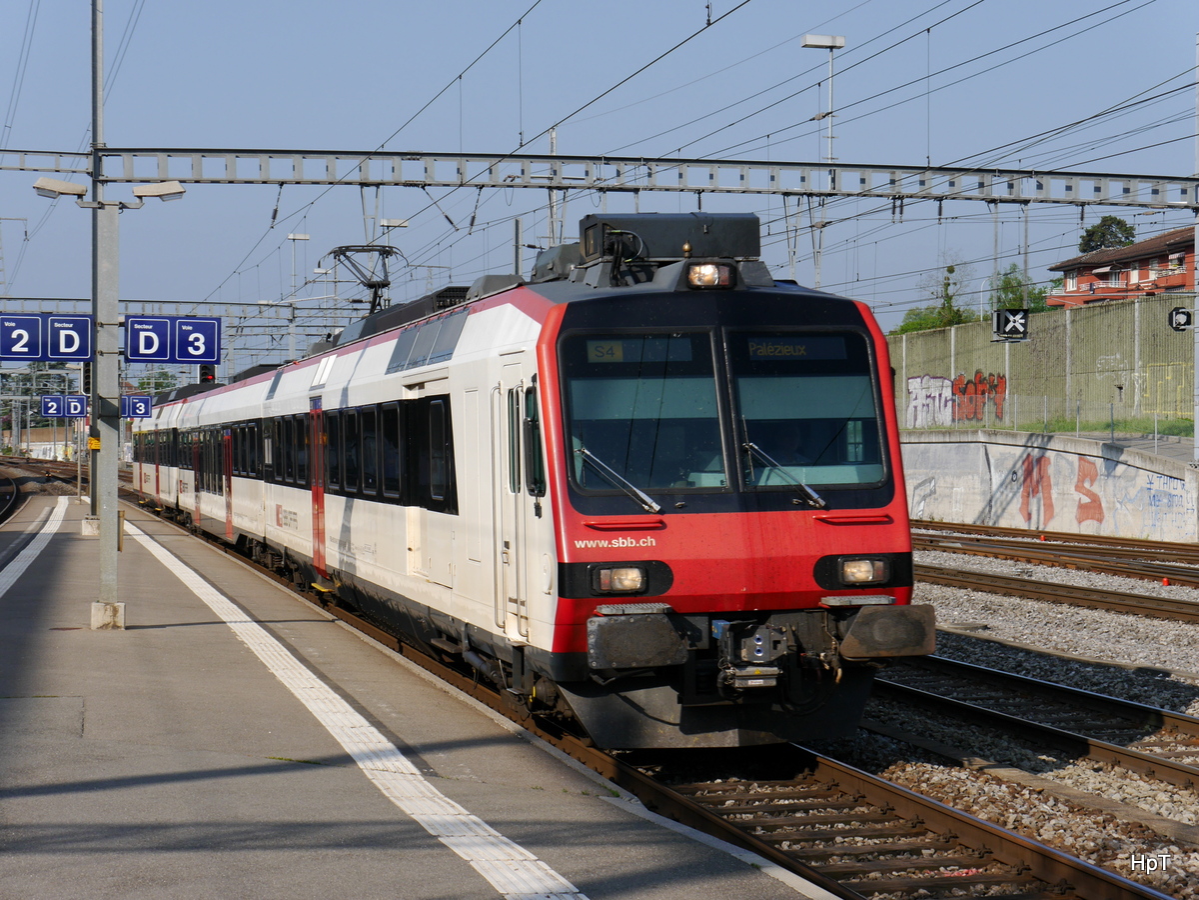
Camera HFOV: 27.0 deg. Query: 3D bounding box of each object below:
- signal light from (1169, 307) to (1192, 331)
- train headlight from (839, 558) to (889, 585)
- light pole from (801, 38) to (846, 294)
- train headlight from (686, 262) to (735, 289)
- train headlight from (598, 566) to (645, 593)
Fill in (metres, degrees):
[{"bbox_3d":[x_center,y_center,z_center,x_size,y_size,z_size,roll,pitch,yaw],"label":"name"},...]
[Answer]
[{"bbox_3d":[13.652,-3.087,58.600,0.570,0.570,0.320,0,0,-13],"label":"signal light"},{"bbox_3d":[1.909,0.874,17.950,0.340,0.180,0.130,-1,0,-12],"label":"train headlight"},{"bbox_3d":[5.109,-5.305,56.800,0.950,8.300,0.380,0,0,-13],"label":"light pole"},{"bbox_3d":[0.824,-1.290,18.450,0.345,0.185,0.160,-1,0,-12],"label":"train headlight"},{"bbox_3d":[0.158,0.911,17.550,0.330,0.180,0.130,-1,0,-12],"label":"train headlight"}]

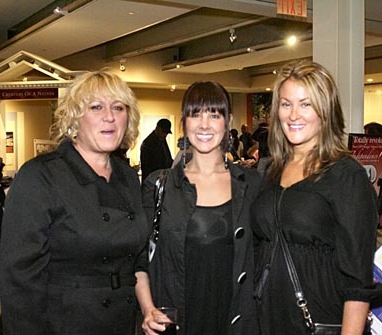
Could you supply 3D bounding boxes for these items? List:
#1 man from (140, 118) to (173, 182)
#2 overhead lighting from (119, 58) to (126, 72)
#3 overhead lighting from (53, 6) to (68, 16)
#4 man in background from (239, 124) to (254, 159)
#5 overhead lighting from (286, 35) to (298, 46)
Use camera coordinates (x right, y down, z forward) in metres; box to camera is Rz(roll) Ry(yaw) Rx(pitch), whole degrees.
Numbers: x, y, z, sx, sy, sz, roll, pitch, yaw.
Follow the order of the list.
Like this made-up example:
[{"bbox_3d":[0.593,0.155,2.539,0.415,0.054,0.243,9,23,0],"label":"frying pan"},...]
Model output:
[{"bbox_3d":[-0.480,0.255,7.430,0.420,1.790,0.500,0,4,9],"label":"man"},{"bbox_3d":[-1.272,-1.899,10.100,0.110,0.250,0.120,-2,4,-24],"label":"overhead lighting"},{"bbox_3d":[-1.456,-1.741,6.053,0.150,0.110,0.110,-3,4,-30],"label":"overhead lighting"},{"bbox_3d":[1.202,-0.001,11.529,0.500,1.770,0.350,1,4,24],"label":"man in background"},{"bbox_3d":[1.506,-1.880,8.048,0.150,0.170,0.150,0,4,14],"label":"overhead lighting"}]

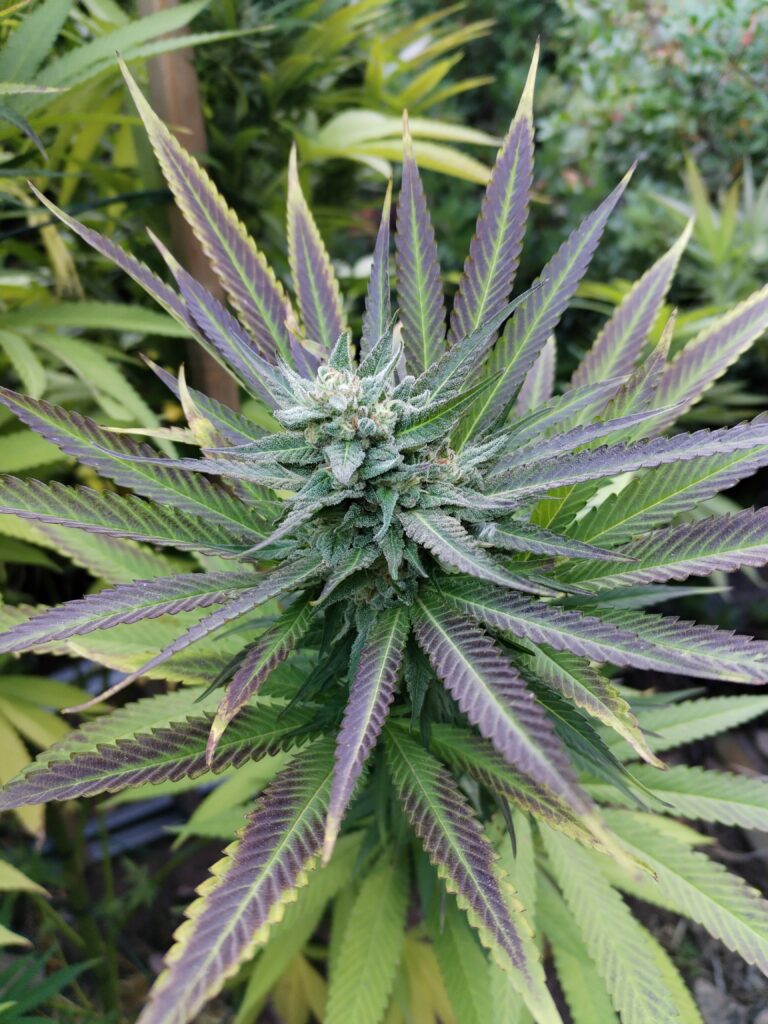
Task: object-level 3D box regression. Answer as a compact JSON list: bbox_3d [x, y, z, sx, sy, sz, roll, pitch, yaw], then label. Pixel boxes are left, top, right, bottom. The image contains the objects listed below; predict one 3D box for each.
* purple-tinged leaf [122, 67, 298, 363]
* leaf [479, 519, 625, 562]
[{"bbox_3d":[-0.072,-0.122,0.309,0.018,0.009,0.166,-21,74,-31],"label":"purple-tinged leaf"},{"bbox_3d":[0.058,0.010,0.267,0.054,0.006,0.011,15,33,7],"label":"leaf"}]

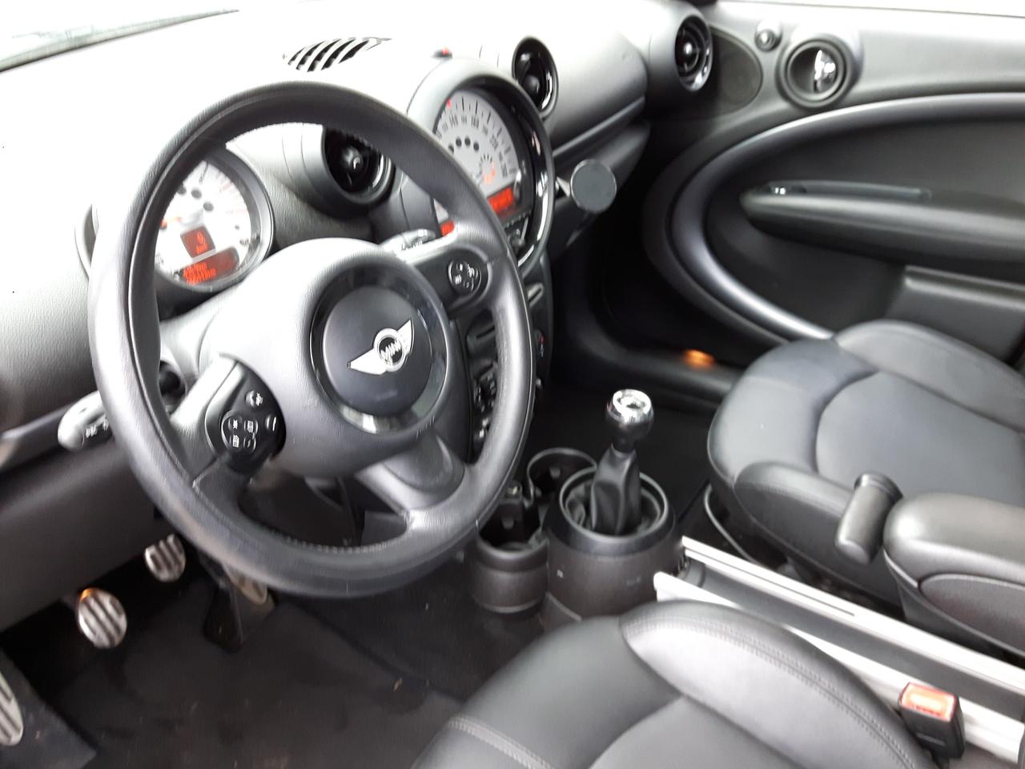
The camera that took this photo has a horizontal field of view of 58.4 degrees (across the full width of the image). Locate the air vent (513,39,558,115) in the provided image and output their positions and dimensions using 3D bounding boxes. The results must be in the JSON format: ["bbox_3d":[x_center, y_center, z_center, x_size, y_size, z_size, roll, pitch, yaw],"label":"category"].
[{"bbox_3d":[0.018,-0.360,1.084,0.034,0.088,0.088,4,30,39],"label":"air vent"}]

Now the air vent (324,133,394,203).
[{"bbox_3d":[-0.156,-0.219,0.879,0.034,0.088,0.088,4,30,38],"label":"air vent"}]

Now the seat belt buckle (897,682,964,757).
[{"bbox_3d":[0.401,0.325,0.879,0.045,0.064,0.027,6,36,38],"label":"seat belt buckle"}]

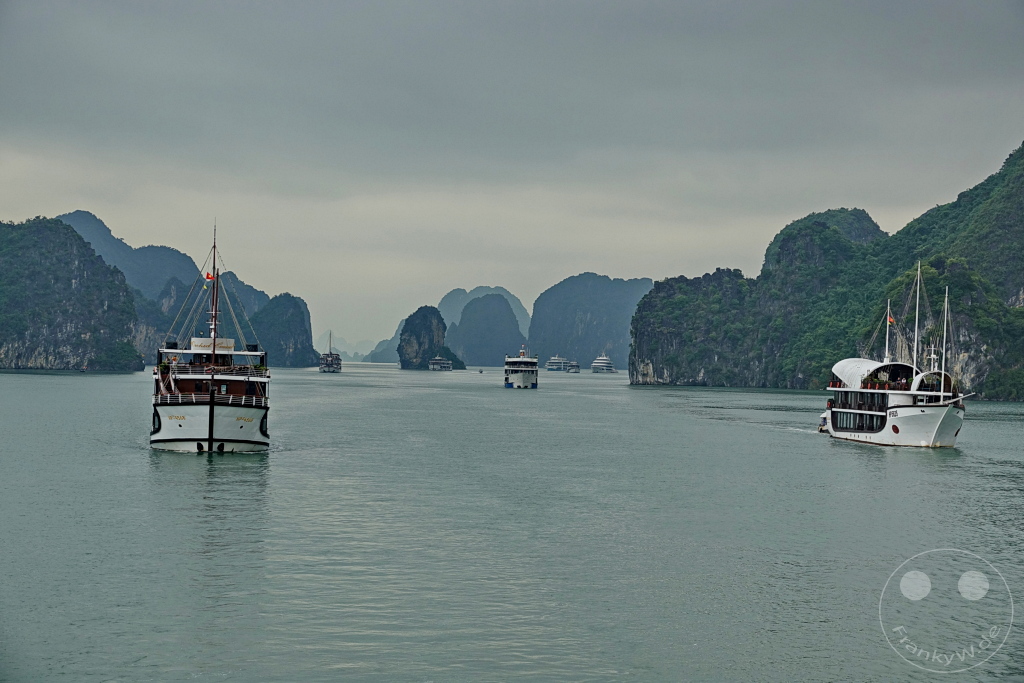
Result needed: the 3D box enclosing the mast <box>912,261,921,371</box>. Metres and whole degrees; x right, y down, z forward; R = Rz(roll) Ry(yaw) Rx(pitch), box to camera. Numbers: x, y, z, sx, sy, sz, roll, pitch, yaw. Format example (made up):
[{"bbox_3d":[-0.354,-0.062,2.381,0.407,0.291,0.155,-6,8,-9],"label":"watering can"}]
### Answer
[{"bbox_3d":[47.540,-2.670,257.000,0.250,13.560,0.250,3,-1,-6],"label":"mast"}]

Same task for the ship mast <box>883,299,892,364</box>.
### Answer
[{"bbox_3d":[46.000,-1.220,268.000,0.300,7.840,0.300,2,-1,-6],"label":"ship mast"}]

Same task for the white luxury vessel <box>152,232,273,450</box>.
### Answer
[{"bbox_3d":[-29.240,-0.290,214.650,11.000,20.600,40.000,1,-1,-8],"label":"white luxury vessel"}]

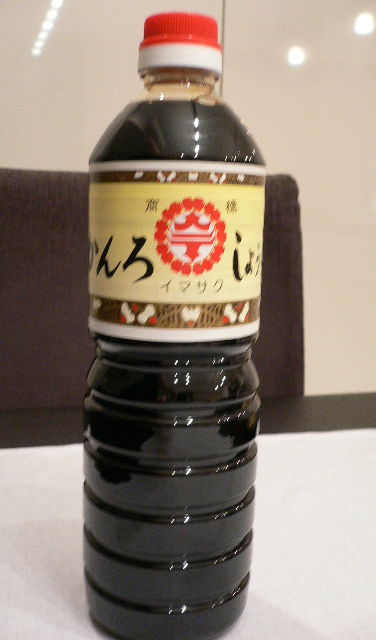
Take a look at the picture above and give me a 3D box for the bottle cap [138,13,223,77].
[{"bbox_3d":[-0.003,-0.116,0.278,0.036,0.021,0.036,1,10,0],"label":"bottle cap"}]

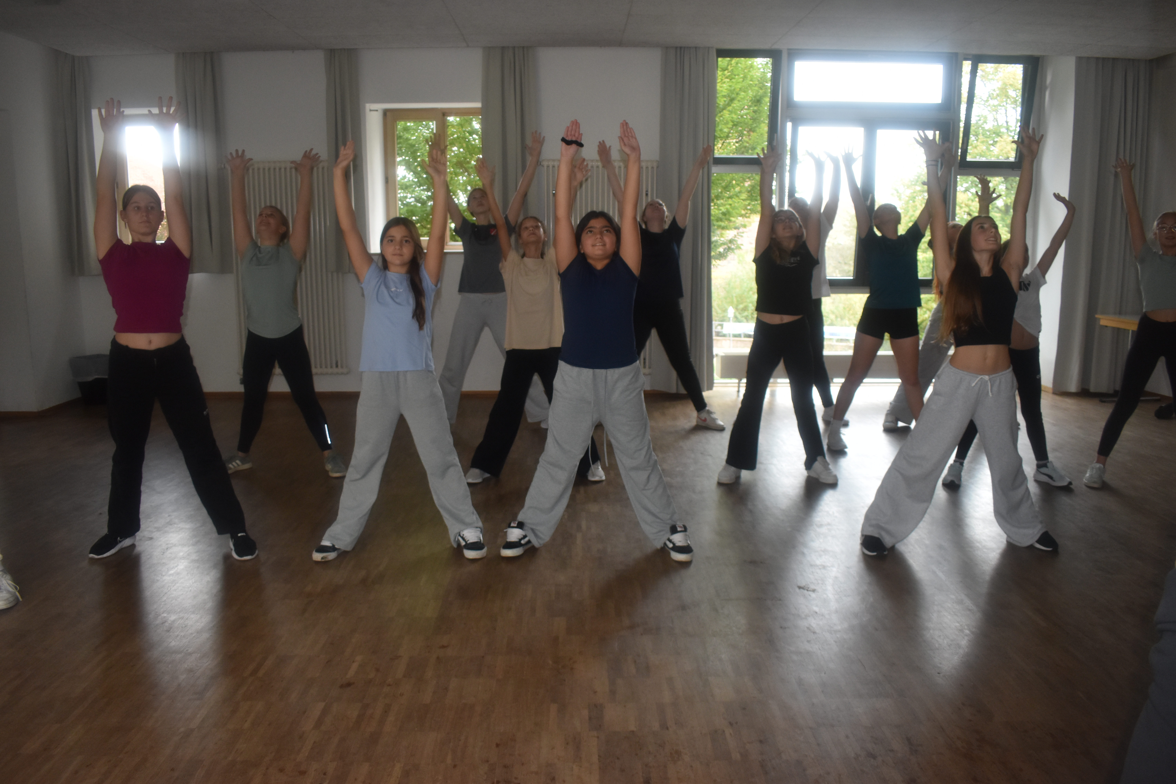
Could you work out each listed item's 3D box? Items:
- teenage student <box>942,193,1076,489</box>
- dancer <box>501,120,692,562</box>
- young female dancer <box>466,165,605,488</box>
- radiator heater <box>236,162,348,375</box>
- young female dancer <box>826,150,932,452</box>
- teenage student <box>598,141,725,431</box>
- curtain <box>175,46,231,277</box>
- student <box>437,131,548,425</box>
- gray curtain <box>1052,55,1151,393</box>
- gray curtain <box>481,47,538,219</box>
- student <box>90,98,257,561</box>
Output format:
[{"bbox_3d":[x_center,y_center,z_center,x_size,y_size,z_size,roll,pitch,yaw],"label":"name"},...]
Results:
[{"bbox_3d":[2.406,-0.296,5.055,0.618,1.672,0.420,2,9,10],"label":"teenage student"},{"bbox_3d":[0.041,-0.218,3.866,0.876,1.881,0.420,0,9,0],"label":"dancer"},{"bbox_3d":[-0.331,-0.408,5.149,0.825,1.854,0.400,0,9,-2],"label":"young female dancer"},{"bbox_3d":[-2.527,-1.026,7.425,0.970,1.790,0.100,0,10,-1],"label":"radiator heater"},{"bbox_3d":[2.068,-0.644,6.070,0.782,2.040,0.420,0,9,0],"label":"young female dancer"},{"bbox_3d":[0.538,-0.774,6.452,0.923,2.067,0.458,0,10,-1],"label":"teenage student"},{"bbox_3d":[-3.150,-1.871,7.285,0.390,1.774,0.130,0,10,-1],"label":"curtain"},{"bbox_3d":[-0.698,-0.820,6.507,0.833,2.139,0.448,0,10,-1],"label":"student"},{"bbox_3d":[4.723,-1.481,8.068,0.778,3.017,0.200,0,9,0],"label":"gray curtain"},{"bbox_3d":[-0.638,-1.903,7.288,0.451,1.802,0.130,0,10,-1],"label":"gray curtain"},{"bbox_3d":[-1.871,-0.261,3.849,0.708,1.965,0.420,-2,9,-11],"label":"student"}]

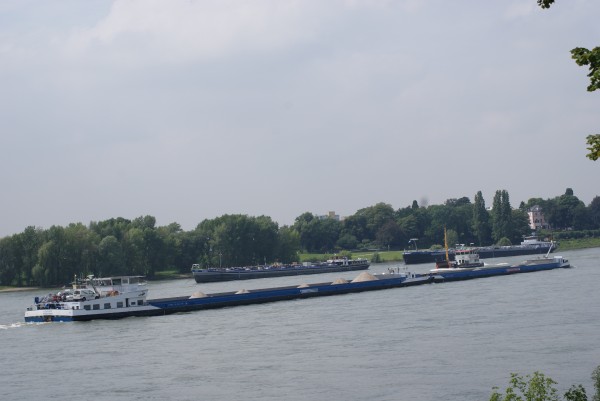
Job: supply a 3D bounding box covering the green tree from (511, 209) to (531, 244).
[{"bbox_3d":[99.960,11.790,620.000,9.000,16.500,9.000,-3,-2,0],"label":"green tree"}]

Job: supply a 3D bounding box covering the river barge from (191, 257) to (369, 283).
[{"bbox_3d":[-6.190,22.280,455.220,9.500,5.600,84.600,-4,-2,39],"label":"river barge"}]

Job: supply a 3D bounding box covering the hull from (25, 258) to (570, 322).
[{"bbox_3d":[14.040,15.460,297.980,11.400,8.000,187.000,-4,-2,36],"label":"hull"}]

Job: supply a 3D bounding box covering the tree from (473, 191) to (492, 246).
[{"bbox_3d":[82.510,8.390,620.000,9.000,26.000,9.000,-3,-2,0],"label":"tree"}]

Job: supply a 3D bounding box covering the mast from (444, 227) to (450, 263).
[{"bbox_3d":[45.140,13.510,420.000,1.200,11.000,1.200,-3,-2,0],"label":"mast"}]

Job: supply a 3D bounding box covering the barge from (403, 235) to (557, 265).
[{"bbox_3d":[71.580,19.370,554.290,11.400,8.300,99.300,-5,-2,42],"label":"barge"}]

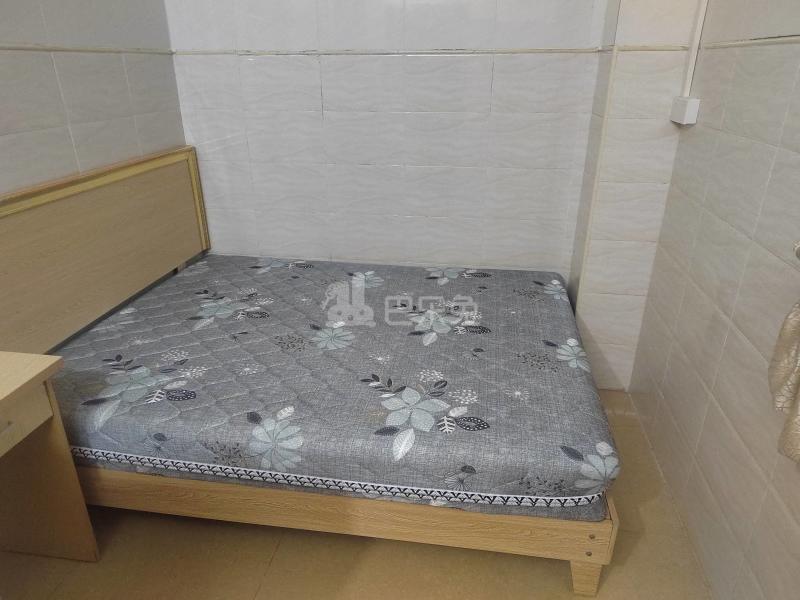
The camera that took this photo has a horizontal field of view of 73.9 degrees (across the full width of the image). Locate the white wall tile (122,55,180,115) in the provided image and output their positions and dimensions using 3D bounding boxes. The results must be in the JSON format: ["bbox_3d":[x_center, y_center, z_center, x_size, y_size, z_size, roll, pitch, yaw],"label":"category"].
[{"bbox_3d":[-1.140,-1.005,2.467,0.010,0.256,0.395,3,24,8],"label":"white wall tile"}]

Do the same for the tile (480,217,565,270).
[{"bbox_3d":[0.619,-0.280,2.668,0.400,0.249,0.010,3,24,8],"label":"tile"}]

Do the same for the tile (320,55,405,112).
[{"bbox_3d":[-0.178,-1.022,2.514,0.400,0.249,0.012,4,24,8],"label":"tile"}]

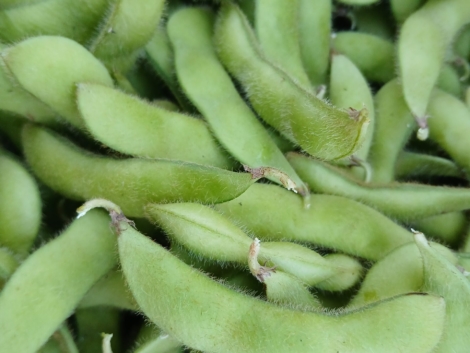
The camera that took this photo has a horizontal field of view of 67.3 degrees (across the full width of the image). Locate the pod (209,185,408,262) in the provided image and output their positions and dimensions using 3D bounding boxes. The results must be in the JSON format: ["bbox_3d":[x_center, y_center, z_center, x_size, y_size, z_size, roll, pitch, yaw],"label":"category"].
[{"bbox_3d":[0.021,0.011,0.097,0.058,0.009,0.016,12,67,5],"label":"pod"}]

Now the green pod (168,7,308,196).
[{"bbox_3d":[-0.003,-0.022,0.107,0.019,0.009,0.069,-27,81,-5],"label":"green pod"}]

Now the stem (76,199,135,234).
[{"bbox_3d":[-0.032,0.010,0.089,0.016,0.004,0.007,20,68,8],"label":"stem"}]

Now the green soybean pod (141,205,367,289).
[{"bbox_3d":[0.003,0.018,0.092,0.059,0.012,0.012,18,68,8],"label":"green soybean pod"}]

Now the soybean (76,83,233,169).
[{"bbox_3d":[-0.026,-0.013,0.108,0.058,0.009,0.018,20,74,6],"label":"soybean"}]

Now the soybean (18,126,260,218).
[{"bbox_3d":[-0.030,0.001,0.097,0.069,0.010,0.020,13,67,6],"label":"soybean"}]

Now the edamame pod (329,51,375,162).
[{"bbox_3d":[0.039,-0.023,0.118,0.014,0.009,0.040,3,72,1],"label":"edamame pod"}]

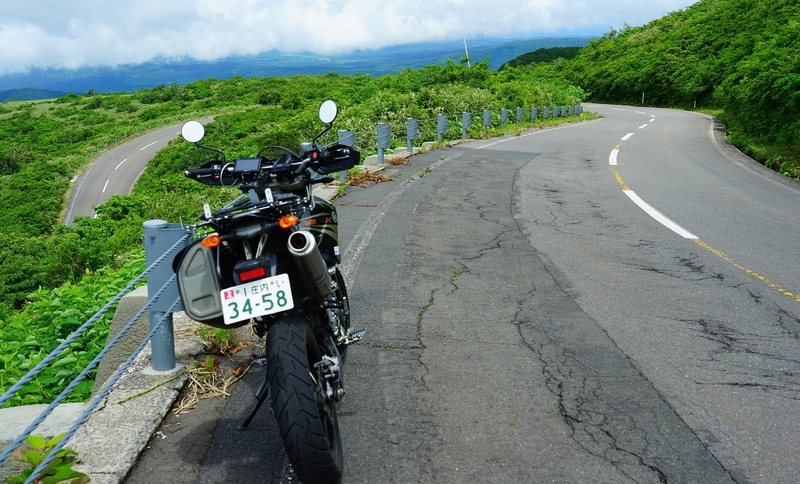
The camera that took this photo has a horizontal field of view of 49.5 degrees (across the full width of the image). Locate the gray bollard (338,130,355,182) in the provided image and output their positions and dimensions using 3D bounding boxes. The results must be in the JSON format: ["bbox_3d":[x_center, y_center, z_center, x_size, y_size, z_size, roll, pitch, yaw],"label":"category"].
[{"bbox_3d":[-0.808,-1.303,13.150,0.225,0.765,0.118,2,12,8],"label":"gray bollard"}]

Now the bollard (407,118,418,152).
[{"bbox_3d":[0.280,-2.346,19.100,0.225,0.765,0.118,3,12,13],"label":"bollard"}]

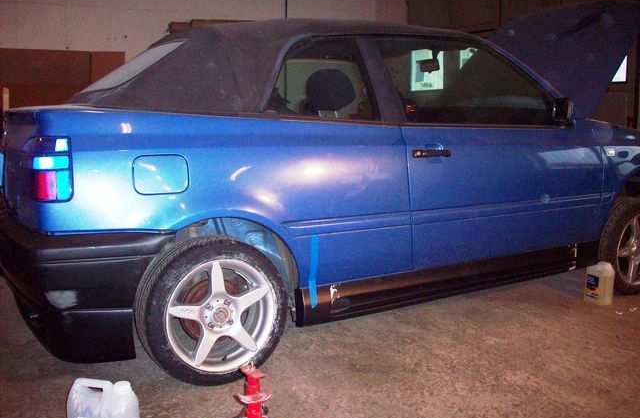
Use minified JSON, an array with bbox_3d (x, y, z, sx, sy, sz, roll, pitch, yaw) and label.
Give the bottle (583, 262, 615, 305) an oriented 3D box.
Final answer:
[{"bbox_3d":[1.470,0.388,3.598,0.080,0.218,0.125,-3,7,-17],"label":"bottle"}]

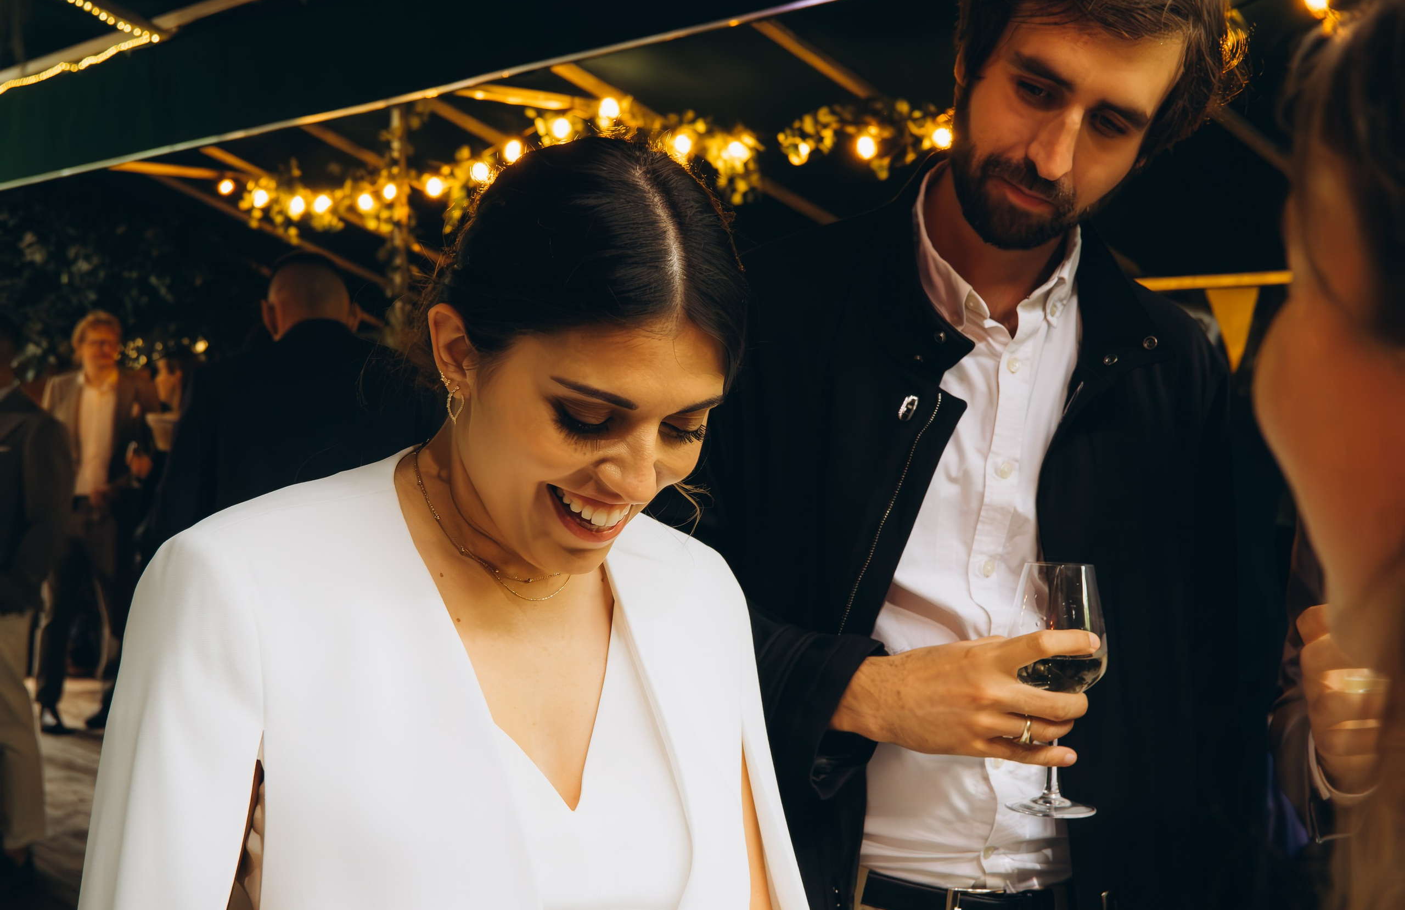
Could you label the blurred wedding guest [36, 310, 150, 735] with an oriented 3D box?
[{"bbox_3d":[-2.544,0.258,7.350,0.540,1.770,0.400,-2,4,-31],"label":"blurred wedding guest"}]

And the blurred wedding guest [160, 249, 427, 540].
[{"bbox_3d":[-0.788,0.474,3.500,0.550,1.760,0.360,0,3,-12],"label":"blurred wedding guest"}]

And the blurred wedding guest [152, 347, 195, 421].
[{"bbox_3d":[-2.221,0.312,7.400,0.480,1.660,0.350,2,3,27],"label":"blurred wedding guest"}]

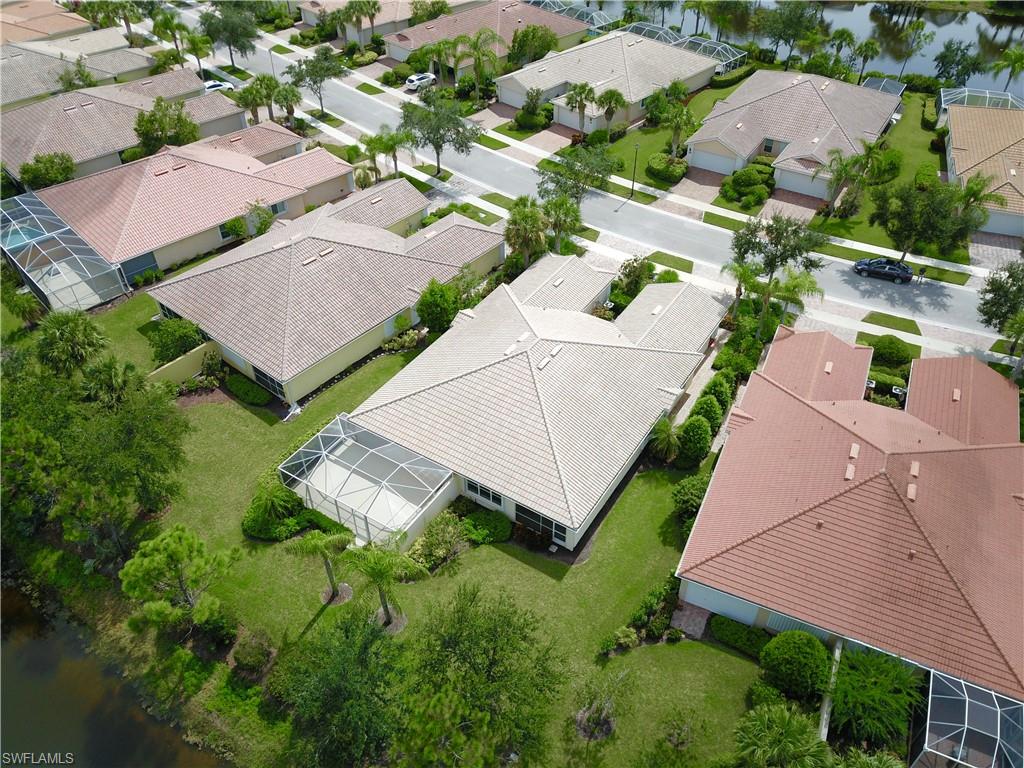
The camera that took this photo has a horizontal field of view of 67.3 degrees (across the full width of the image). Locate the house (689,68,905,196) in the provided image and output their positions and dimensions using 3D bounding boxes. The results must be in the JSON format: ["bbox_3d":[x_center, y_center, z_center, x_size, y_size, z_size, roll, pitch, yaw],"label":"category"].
[{"bbox_3d":[32.573,-30.751,87.723,17.450,6.322,25.227,23,46,24],"label":"house"}]

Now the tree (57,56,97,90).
[{"bbox_3d":[-57.000,-40.609,100.926,4.686,4.304,4.686,0,41,0],"label":"tree"}]

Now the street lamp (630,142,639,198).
[{"bbox_3d":[12.506,-21.637,78.407,0.500,5.800,0.500,-2,41,0],"label":"street lamp"}]

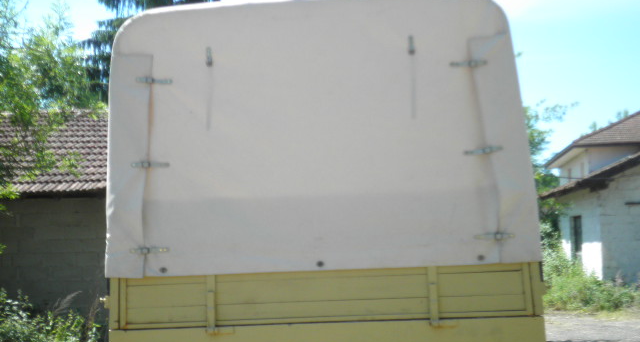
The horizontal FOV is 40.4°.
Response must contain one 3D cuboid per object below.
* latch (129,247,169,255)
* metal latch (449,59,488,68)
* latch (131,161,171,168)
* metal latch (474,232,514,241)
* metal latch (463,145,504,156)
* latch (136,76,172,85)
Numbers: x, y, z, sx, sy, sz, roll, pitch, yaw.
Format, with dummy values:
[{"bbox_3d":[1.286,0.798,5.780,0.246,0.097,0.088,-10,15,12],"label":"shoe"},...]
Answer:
[{"bbox_3d":[-0.935,0.438,4.778,0.218,0.034,0.030,-2,-7,4],"label":"latch"},{"bbox_3d":[0.820,-0.591,4.780,0.207,0.034,0.030,-2,-7,4],"label":"metal latch"},{"bbox_3d":[-0.944,-0.033,4.836,0.215,0.034,0.030,-1,-7,4],"label":"latch"},{"bbox_3d":[0.936,0.352,4.657,0.215,0.034,0.030,-2,-7,4],"label":"metal latch"},{"bbox_3d":[0.890,-0.110,4.716,0.211,0.034,0.030,-7,-7,3],"label":"metal latch"},{"bbox_3d":[-0.932,-0.508,4.894,0.207,0.034,0.030,4,-7,4],"label":"latch"}]

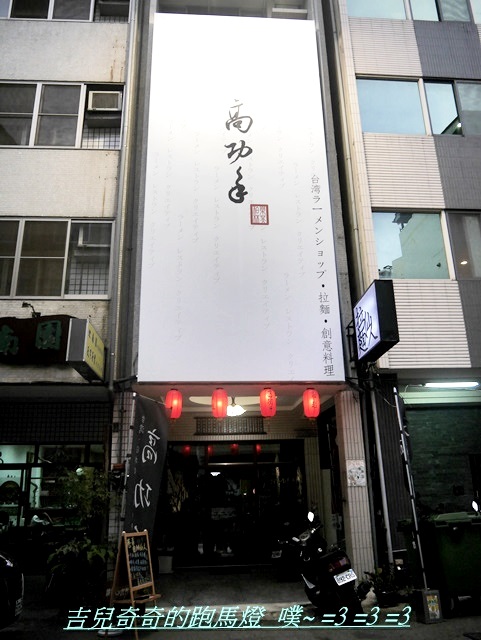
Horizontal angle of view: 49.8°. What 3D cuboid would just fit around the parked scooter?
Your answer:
[{"bbox_3d":[1.133,3.376,7.197,0.660,1.180,1.750,-4,-18,-13],"label":"parked scooter"}]

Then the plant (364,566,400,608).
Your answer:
[{"bbox_3d":[1.919,3.631,7.063,0.460,0.500,0.420,0,-19,-4],"label":"plant"}]

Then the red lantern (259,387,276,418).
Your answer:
[{"bbox_3d":[0.430,1.303,8.111,0.255,0.455,0.255,0,-19,-4],"label":"red lantern"}]

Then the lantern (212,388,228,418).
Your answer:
[{"bbox_3d":[-0.313,1.299,8.057,0.255,0.455,0.255,0,-19,-4],"label":"lantern"}]

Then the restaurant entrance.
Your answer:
[{"bbox_3d":[-0.138,3.956,11.351,3.324,2.550,0.200,0,-19,-4],"label":"restaurant entrance"}]

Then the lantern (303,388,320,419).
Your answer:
[{"bbox_3d":[1.116,1.317,8.158,0.255,0.455,0.255,0,-19,-4],"label":"lantern"}]

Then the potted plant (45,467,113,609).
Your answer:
[{"bbox_3d":[-2.239,2.973,7.188,0.840,1.780,0.740,0,-19,-4],"label":"potted plant"}]

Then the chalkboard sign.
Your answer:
[{"bbox_3d":[-1.286,3.168,6.293,0.500,1.150,0.440,-11,-21,28],"label":"chalkboard sign"}]

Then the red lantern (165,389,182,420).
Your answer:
[{"bbox_3d":[-1.027,1.301,8.003,0.255,0.455,0.255,0,-19,-4],"label":"red lantern"}]

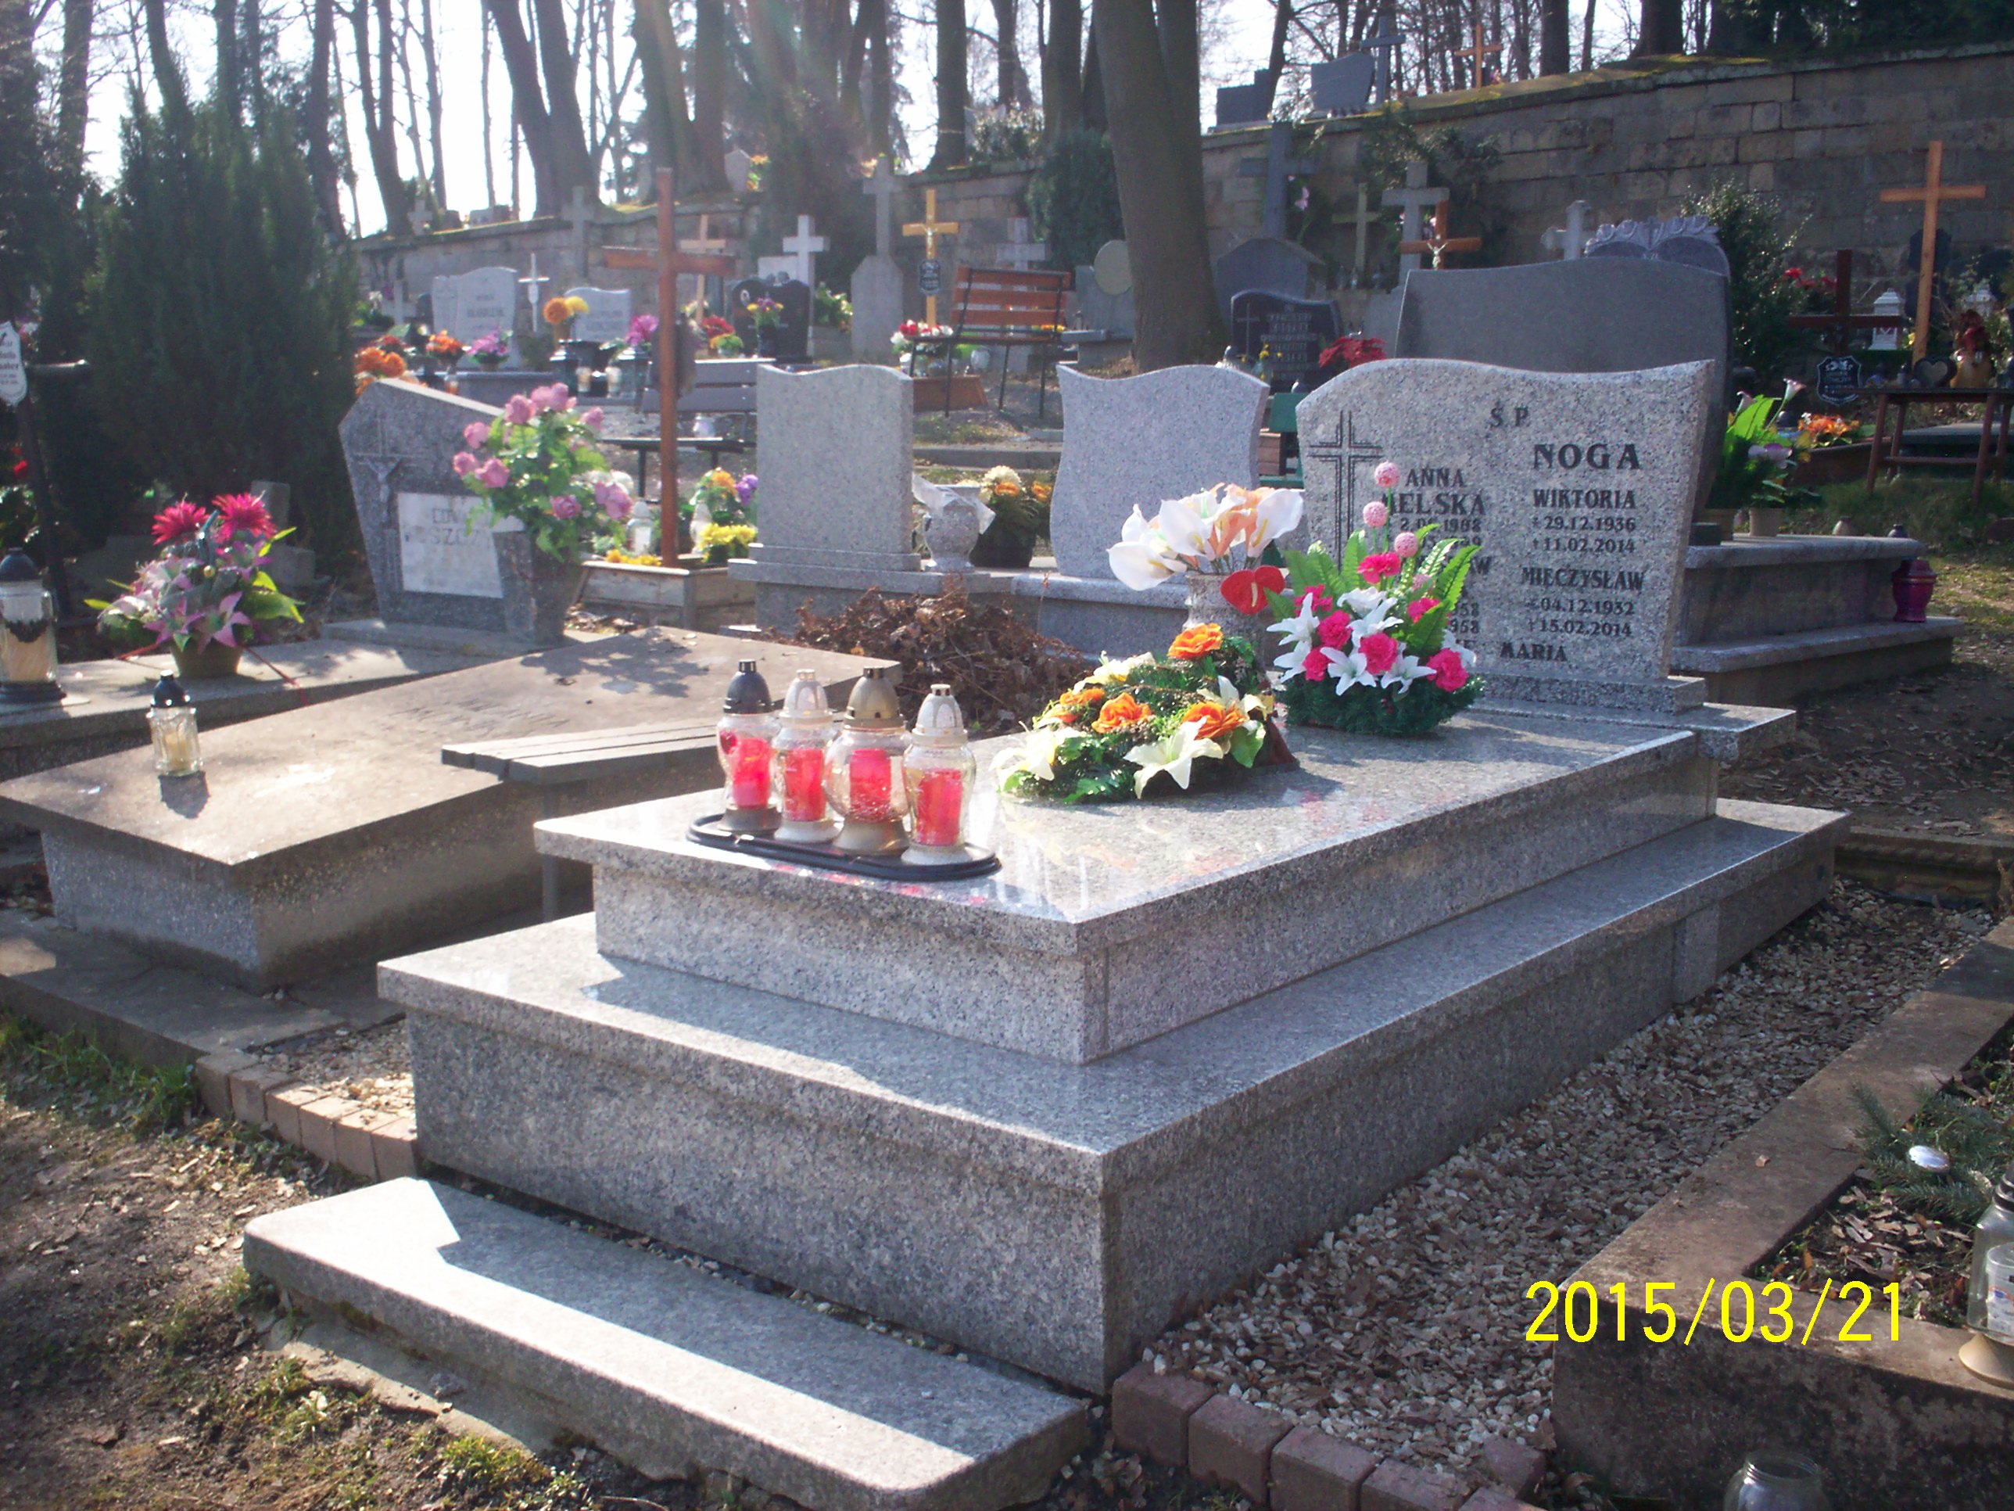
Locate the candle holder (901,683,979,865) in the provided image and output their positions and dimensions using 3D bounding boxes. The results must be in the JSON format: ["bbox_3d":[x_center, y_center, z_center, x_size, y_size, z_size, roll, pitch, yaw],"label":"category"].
[{"bbox_3d":[-0.088,0.015,2.667,0.096,0.222,0.096,-1,9,0],"label":"candle holder"}]

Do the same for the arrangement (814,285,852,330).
[{"bbox_3d":[-1.463,-3.783,17.700,0.340,0.370,0.300,5,11,34],"label":"arrangement"}]

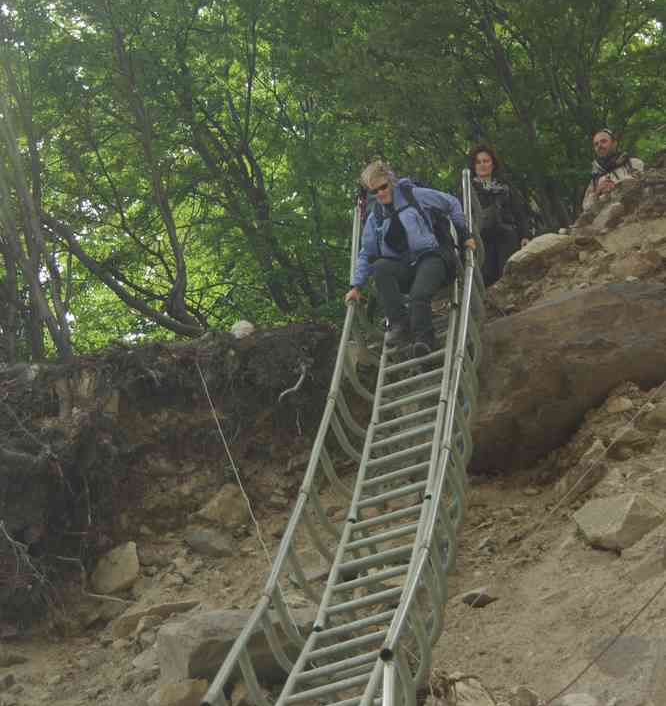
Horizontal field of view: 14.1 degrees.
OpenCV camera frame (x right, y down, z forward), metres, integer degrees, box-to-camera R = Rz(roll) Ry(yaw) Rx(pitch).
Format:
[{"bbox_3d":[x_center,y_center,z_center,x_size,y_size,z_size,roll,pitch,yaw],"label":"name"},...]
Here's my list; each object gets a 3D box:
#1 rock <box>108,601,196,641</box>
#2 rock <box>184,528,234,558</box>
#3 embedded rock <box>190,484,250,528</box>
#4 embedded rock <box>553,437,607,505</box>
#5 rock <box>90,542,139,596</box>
[{"bbox_3d":[-0.854,1.279,12.900,0.410,0.170,0.260,0,-18,0],"label":"rock"},{"bbox_3d":[-0.646,0.996,14.100,0.260,0.150,0.220,0,-18,0],"label":"rock"},{"bbox_3d":[-0.601,0.820,14.400,0.310,0.220,0.250,0,-18,0],"label":"embedded rock"},{"bbox_3d":[1.321,0.622,14.400,0.280,0.310,0.270,0,-18,0],"label":"embedded rock"},{"bbox_3d":[-1.097,1.087,13.600,0.250,0.250,0.200,0,-18,0],"label":"rock"}]

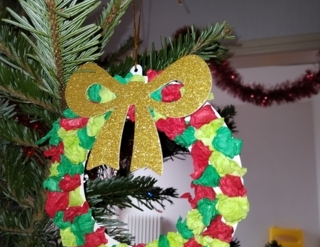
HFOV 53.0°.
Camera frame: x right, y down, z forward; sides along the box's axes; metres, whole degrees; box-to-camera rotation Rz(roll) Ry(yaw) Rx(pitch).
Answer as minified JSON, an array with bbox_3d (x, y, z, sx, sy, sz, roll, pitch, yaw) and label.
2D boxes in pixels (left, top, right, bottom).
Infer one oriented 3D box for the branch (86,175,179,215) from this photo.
[{"bbox_3d":[-0.044,0.109,0.490,0.151,0.055,0.070,2,-10,-15],"label":"branch"}]

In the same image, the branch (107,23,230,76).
[{"bbox_3d":[0.006,-0.092,0.415,0.174,0.060,0.075,-15,-11,3],"label":"branch"}]

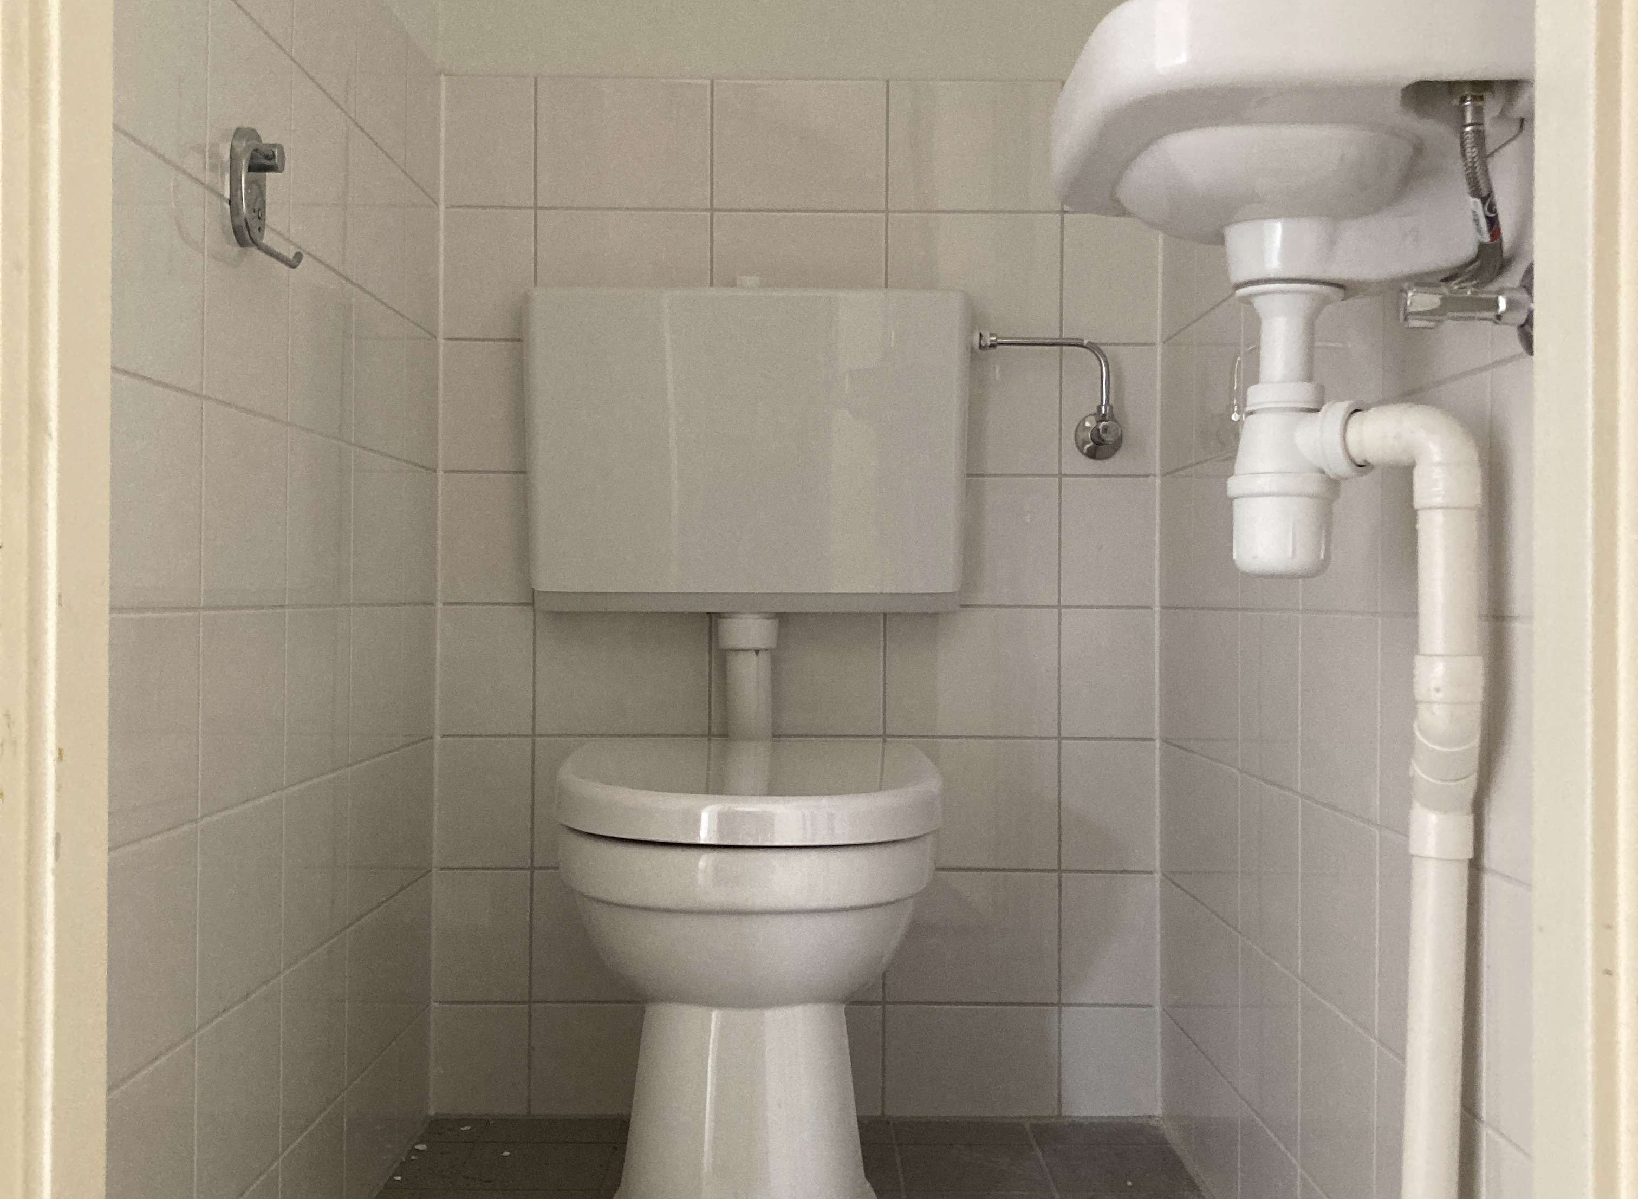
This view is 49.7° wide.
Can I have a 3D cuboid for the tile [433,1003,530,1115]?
[{"bbox_3d":[-0.381,0.521,2.014,0.106,0.129,0.010,0,0,0],"label":"tile"}]

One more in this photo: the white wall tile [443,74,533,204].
[{"bbox_3d":[-0.378,-0.523,2.029,0.109,0.149,0.010,0,0,0],"label":"white wall tile"}]

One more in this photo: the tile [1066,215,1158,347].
[{"bbox_3d":[0.336,-0.366,2.023,0.111,0.148,0.010,0,0,0],"label":"tile"}]

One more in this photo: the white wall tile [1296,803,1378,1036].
[{"bbox_3d":[0.396,0.236,1.339,0.010,0.148,0.197,0,0,0],"label":"white wall tile"}]

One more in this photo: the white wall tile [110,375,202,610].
[{"bbox_3d":[-0.440,-0.067,1.146,0.010,0.148,0.197,0,0,0],"label":"white wall tile"}]

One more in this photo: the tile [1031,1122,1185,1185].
[{"bbox_3d":[0.311,0.600,1.888,0.144,0.010,0.226,0,0,0],"label":"tile"}]

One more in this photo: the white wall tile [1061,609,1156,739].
[{"bbox_3d":[0.332,0.086,2.013,0.111,0.148,0.009,0,0,0],"label":"white wall tile"}]

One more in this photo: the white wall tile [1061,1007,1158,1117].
[{"bbox_3d":[0.329,0.524,2.009,0.111,0.126,0.009,0,0,0],"label":"white wall tile"}]

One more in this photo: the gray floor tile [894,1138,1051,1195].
[{"bbox_3d":[0.160,0.598,1.844,0.148,0.010,0.148,0,0,0],"label":"gray floor tile"}]

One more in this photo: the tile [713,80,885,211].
[{"bbox_3d":[-0.021,-0.519,2.021,0.198,0.148,0.010,0,0,0],"label":"tile"}]

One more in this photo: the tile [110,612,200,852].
[{"bbox_3d":[-0.445,0.082,1.159,0.010,0.148,0.202,0,0,0],"label":"tile"}]

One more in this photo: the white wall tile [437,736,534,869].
[{"bbox_3d":[-0.379,0.231,2.007,0.107,0.148,0.009,0,0,0],"label":"white wall tile"}]

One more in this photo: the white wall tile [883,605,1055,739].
[{"bbox_3d":[0.177,0.086,2.030,0.200,0.149,0.010,0,0,0],"label":"white wall tile"}]

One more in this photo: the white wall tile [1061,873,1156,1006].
[{"bbox_3d":[0.334,0.390,2.038,0.114,0.148,0.010,0,0,0],"label":"white wall tile"}]

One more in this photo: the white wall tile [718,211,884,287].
[{"bbox_3d":[-0.022,-0.370,2.035,0.199,0.148,0.010,0,0,0],"label":"white wall tile"}]

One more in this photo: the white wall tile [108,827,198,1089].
[{"bbox_3d":[-0.444,0.233,1.153,0.009,0.148,0.194,0,0,0],"label":"white wall tile"}]

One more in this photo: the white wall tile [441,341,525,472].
[{"bbox_3d":[-0.377,-0.219,2.013,0.106,0.147,0.010,0,0,0],"label":"white wall tile"}]

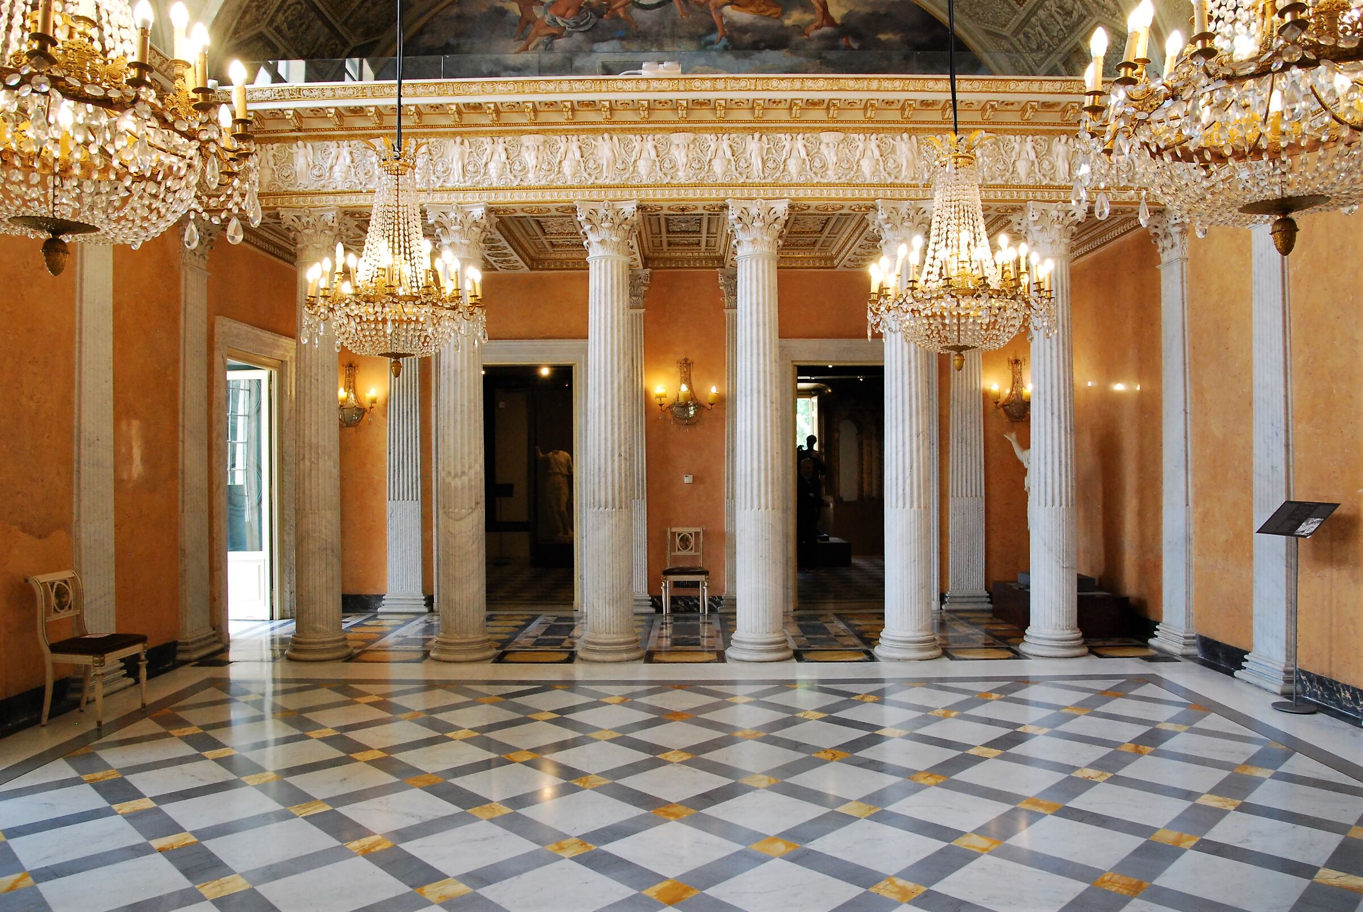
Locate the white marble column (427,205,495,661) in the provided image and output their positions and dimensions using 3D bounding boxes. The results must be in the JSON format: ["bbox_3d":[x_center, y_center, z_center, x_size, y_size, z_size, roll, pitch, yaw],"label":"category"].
[{"bbox_3d":[-1.795,-0.183,7.456,0.550,3.645,0.550,0,0,0],"label":"white marble column"}]

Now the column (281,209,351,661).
[{"bbox_3d":[-3.076,-0.182,7.654,0.570,3.720,0.570,0,-1,0],"label":"column"}]

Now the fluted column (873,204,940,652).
[{"bbox_3d":[1.841,-0.207,7.437,0.550,3.645,0.550,0,0,0],"label":"fluted column"}]

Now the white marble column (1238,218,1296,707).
[{"bbox_3d":[4.025,-0.189,6.308,0.150,3.640,0.590,0,-1,0],"label":"white marble column"}]

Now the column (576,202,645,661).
[{"bbox_3d":[-0.585,-0.191,7.449,0.550,3.645,0.550,0,0,0],"label":"column"}]

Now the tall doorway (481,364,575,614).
[{"bbox_3d":[-1.775,0.351,9.970,1.220,2.680,0.250,0,-1,0],"label":"tall doorway"}]

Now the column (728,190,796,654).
[{"bbox_3d":[0.629,-0.199,7.443,0.550,3.645,0.550,0,0,0],"label":"column"}]

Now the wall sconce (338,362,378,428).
[{"bbox_3d":[-3.462,-0.646,9.450,0.650,0.671,0.300,0,0,0],"label":"wall sconce"}]

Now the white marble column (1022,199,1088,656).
[{"bbox_3d":[3.102,-0.222,7.611,0.560,3.720,0.560,0,-1,0],"label":"white marble column"}]

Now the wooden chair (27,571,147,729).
[{"bbox_3d":[-3.674,1.177,5.626,0.525,0.920,0.490,0,-1,0],"label":"wooden chair"}]

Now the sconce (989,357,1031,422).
[{"bbox_3d":[3.593,-0.719,9.702,0.680,0.740,0.360,0,-1,0],"label":"sconce"}]

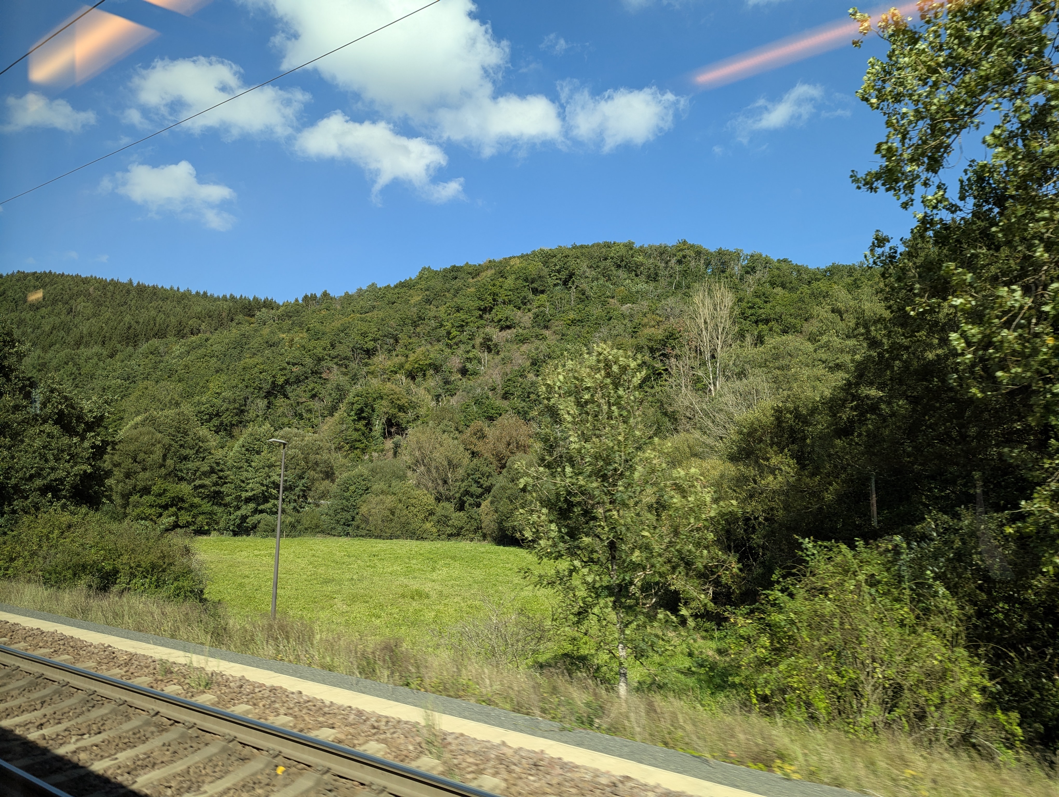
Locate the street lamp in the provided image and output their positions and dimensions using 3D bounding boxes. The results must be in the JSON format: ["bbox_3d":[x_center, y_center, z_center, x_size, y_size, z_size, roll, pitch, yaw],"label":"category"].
[{"bbox_3d":[-7.087,3.730,20.130,0.250,5.200,0.650,-6,-11,36],"label":"street lamp"}]

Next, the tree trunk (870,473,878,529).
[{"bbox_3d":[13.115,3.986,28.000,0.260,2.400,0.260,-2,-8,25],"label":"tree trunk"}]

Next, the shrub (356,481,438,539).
[{"bbox_3d":[-15.732,13.382,87.698,9.000,6.700,7.000,2,-9,-10],"label":"shrub"}]

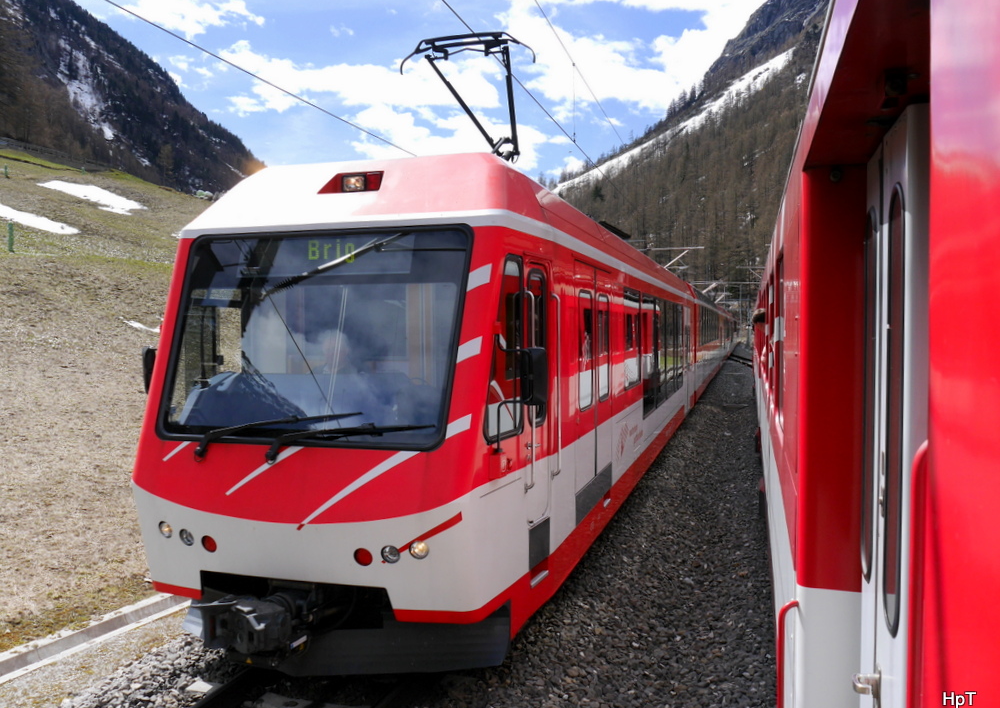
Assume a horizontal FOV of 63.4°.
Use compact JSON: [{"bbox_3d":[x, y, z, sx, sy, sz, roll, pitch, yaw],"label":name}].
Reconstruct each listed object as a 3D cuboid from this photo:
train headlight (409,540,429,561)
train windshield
[{"bbox_3d":[-0.449,1.098,4.543,0.108,0.108,0.060,0,2,12],"label":"train headlight"},{"bbox_3d":[-1.191,-0.133,5.000,1.950,1.370,0.150,0,-18,18],"label":"train windshield"}]

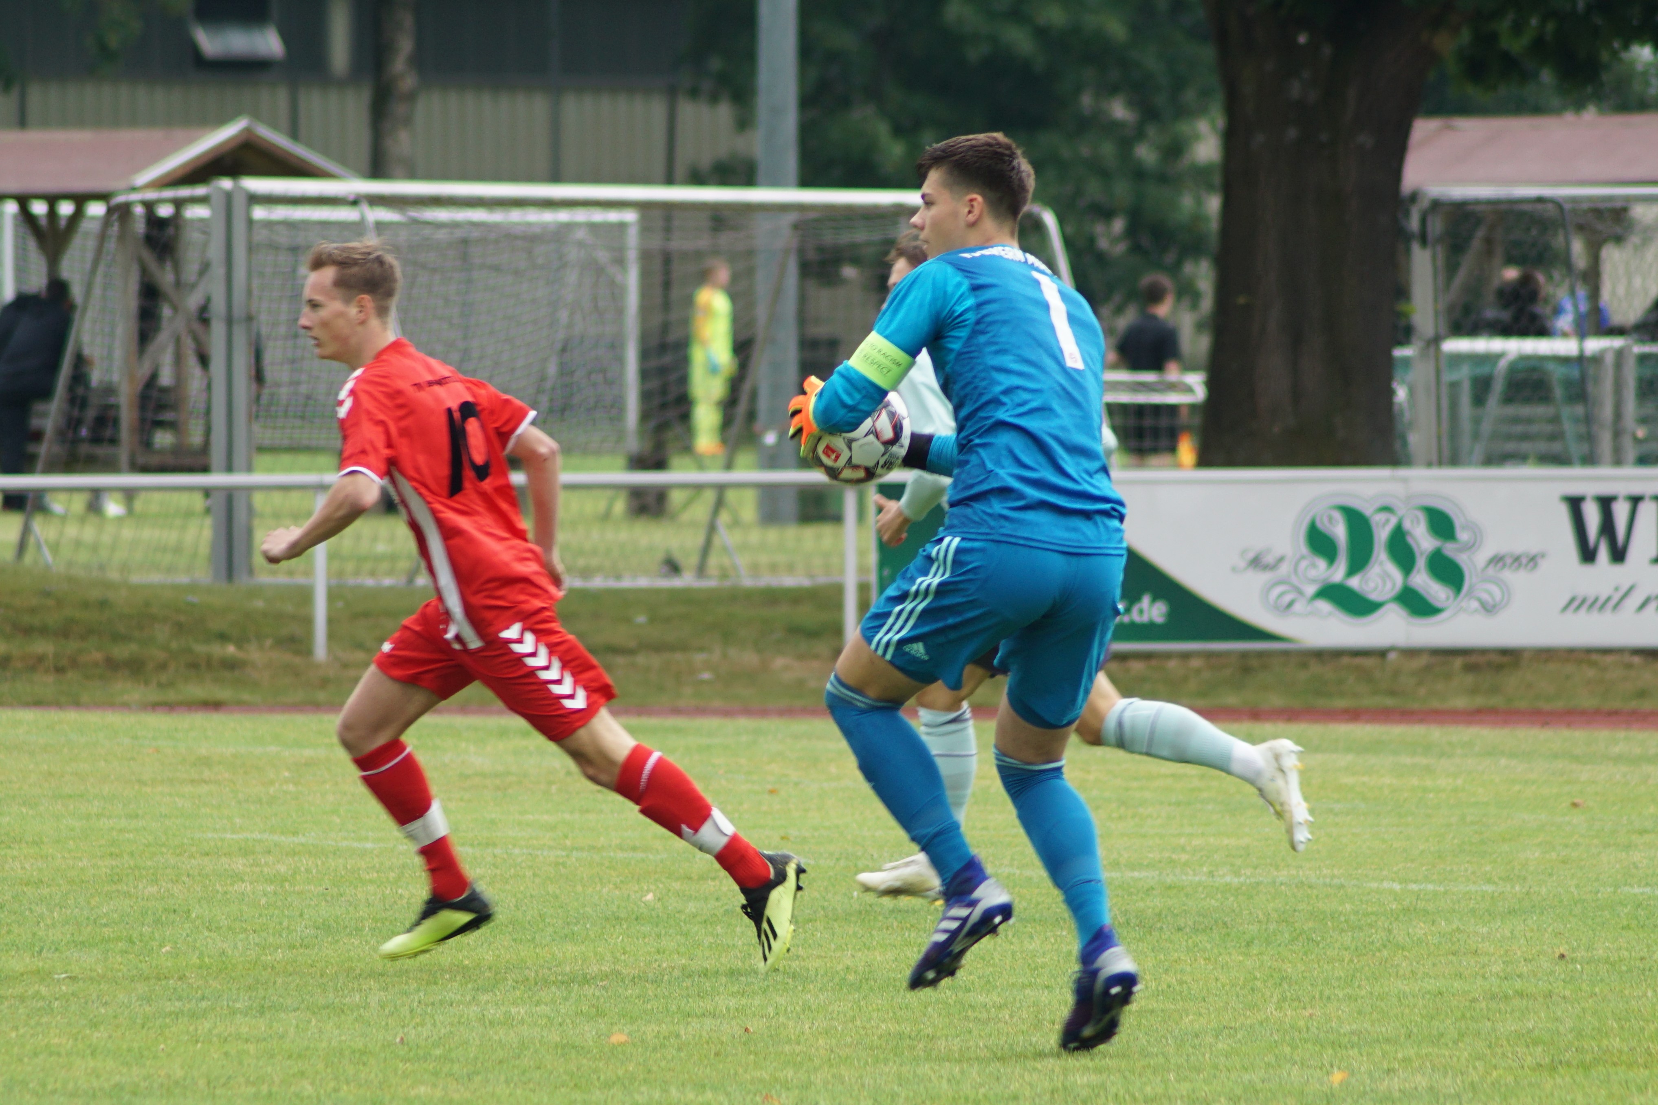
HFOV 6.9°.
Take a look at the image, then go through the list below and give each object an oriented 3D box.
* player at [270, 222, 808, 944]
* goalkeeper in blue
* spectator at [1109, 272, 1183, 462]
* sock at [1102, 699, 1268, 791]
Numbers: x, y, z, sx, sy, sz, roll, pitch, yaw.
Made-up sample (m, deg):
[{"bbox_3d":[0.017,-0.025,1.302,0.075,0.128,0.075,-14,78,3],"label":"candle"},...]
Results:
[{"bbox_3d":[-0.682,0.116,31.700,1.200,1.680,0.660,0,1,29],"label":"player"},{"bbox_3d":[0.274,0.081,28.200,0.680,1.870,0.620,1,1,40],"label":"goalkeeper in blue"},{"bbox_3d":[2.172,-1.040,94.000,0.520,1.780,0.360,0,1,18],"label":"spectator"},{"bbox_3d":[0.890,0.482,34.700,0.420,0.140,0.135,20,0,6],"label":"sock"}]

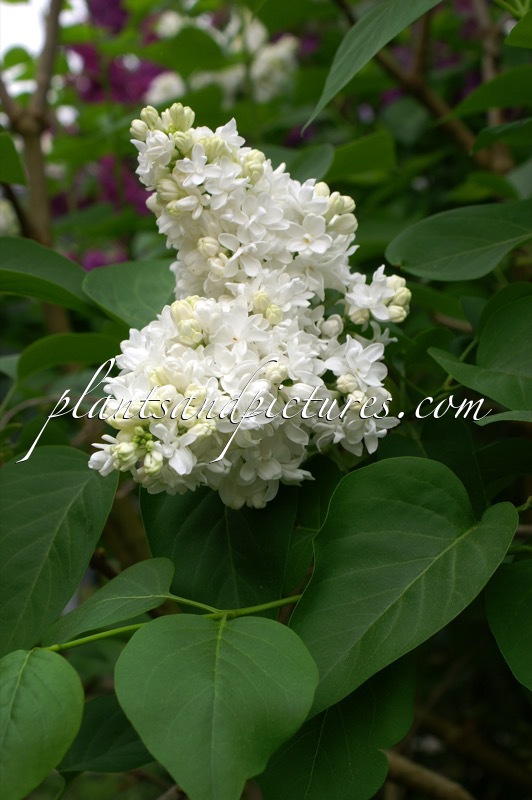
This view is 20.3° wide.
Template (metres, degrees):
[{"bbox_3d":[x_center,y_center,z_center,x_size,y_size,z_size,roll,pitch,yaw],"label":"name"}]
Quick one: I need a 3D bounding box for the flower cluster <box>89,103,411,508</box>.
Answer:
[{"bbox_3d":[-0.007,-0.041,0.660,0.135,0.170,0.120,-5,10,6],"label":"flower cluster"}]

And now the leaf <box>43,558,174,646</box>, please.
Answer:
[{"bbox_3d":[-0.064,0.082,0.600,0.062,0.016,0.042,-29,34,0],"label":"leaf"}]

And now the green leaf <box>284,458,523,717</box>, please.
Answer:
[{"bbox_3d":[0.042,0.075,0.585,0.068,0.122,0.022,38,-14,27],"label":"green leaf"}]

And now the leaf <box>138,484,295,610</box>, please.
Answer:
[{"bbox_3d":[-0.018,0.063,0.640,0.070,0.095,0.020,-4,-21,-5],"label":"leaf"}]

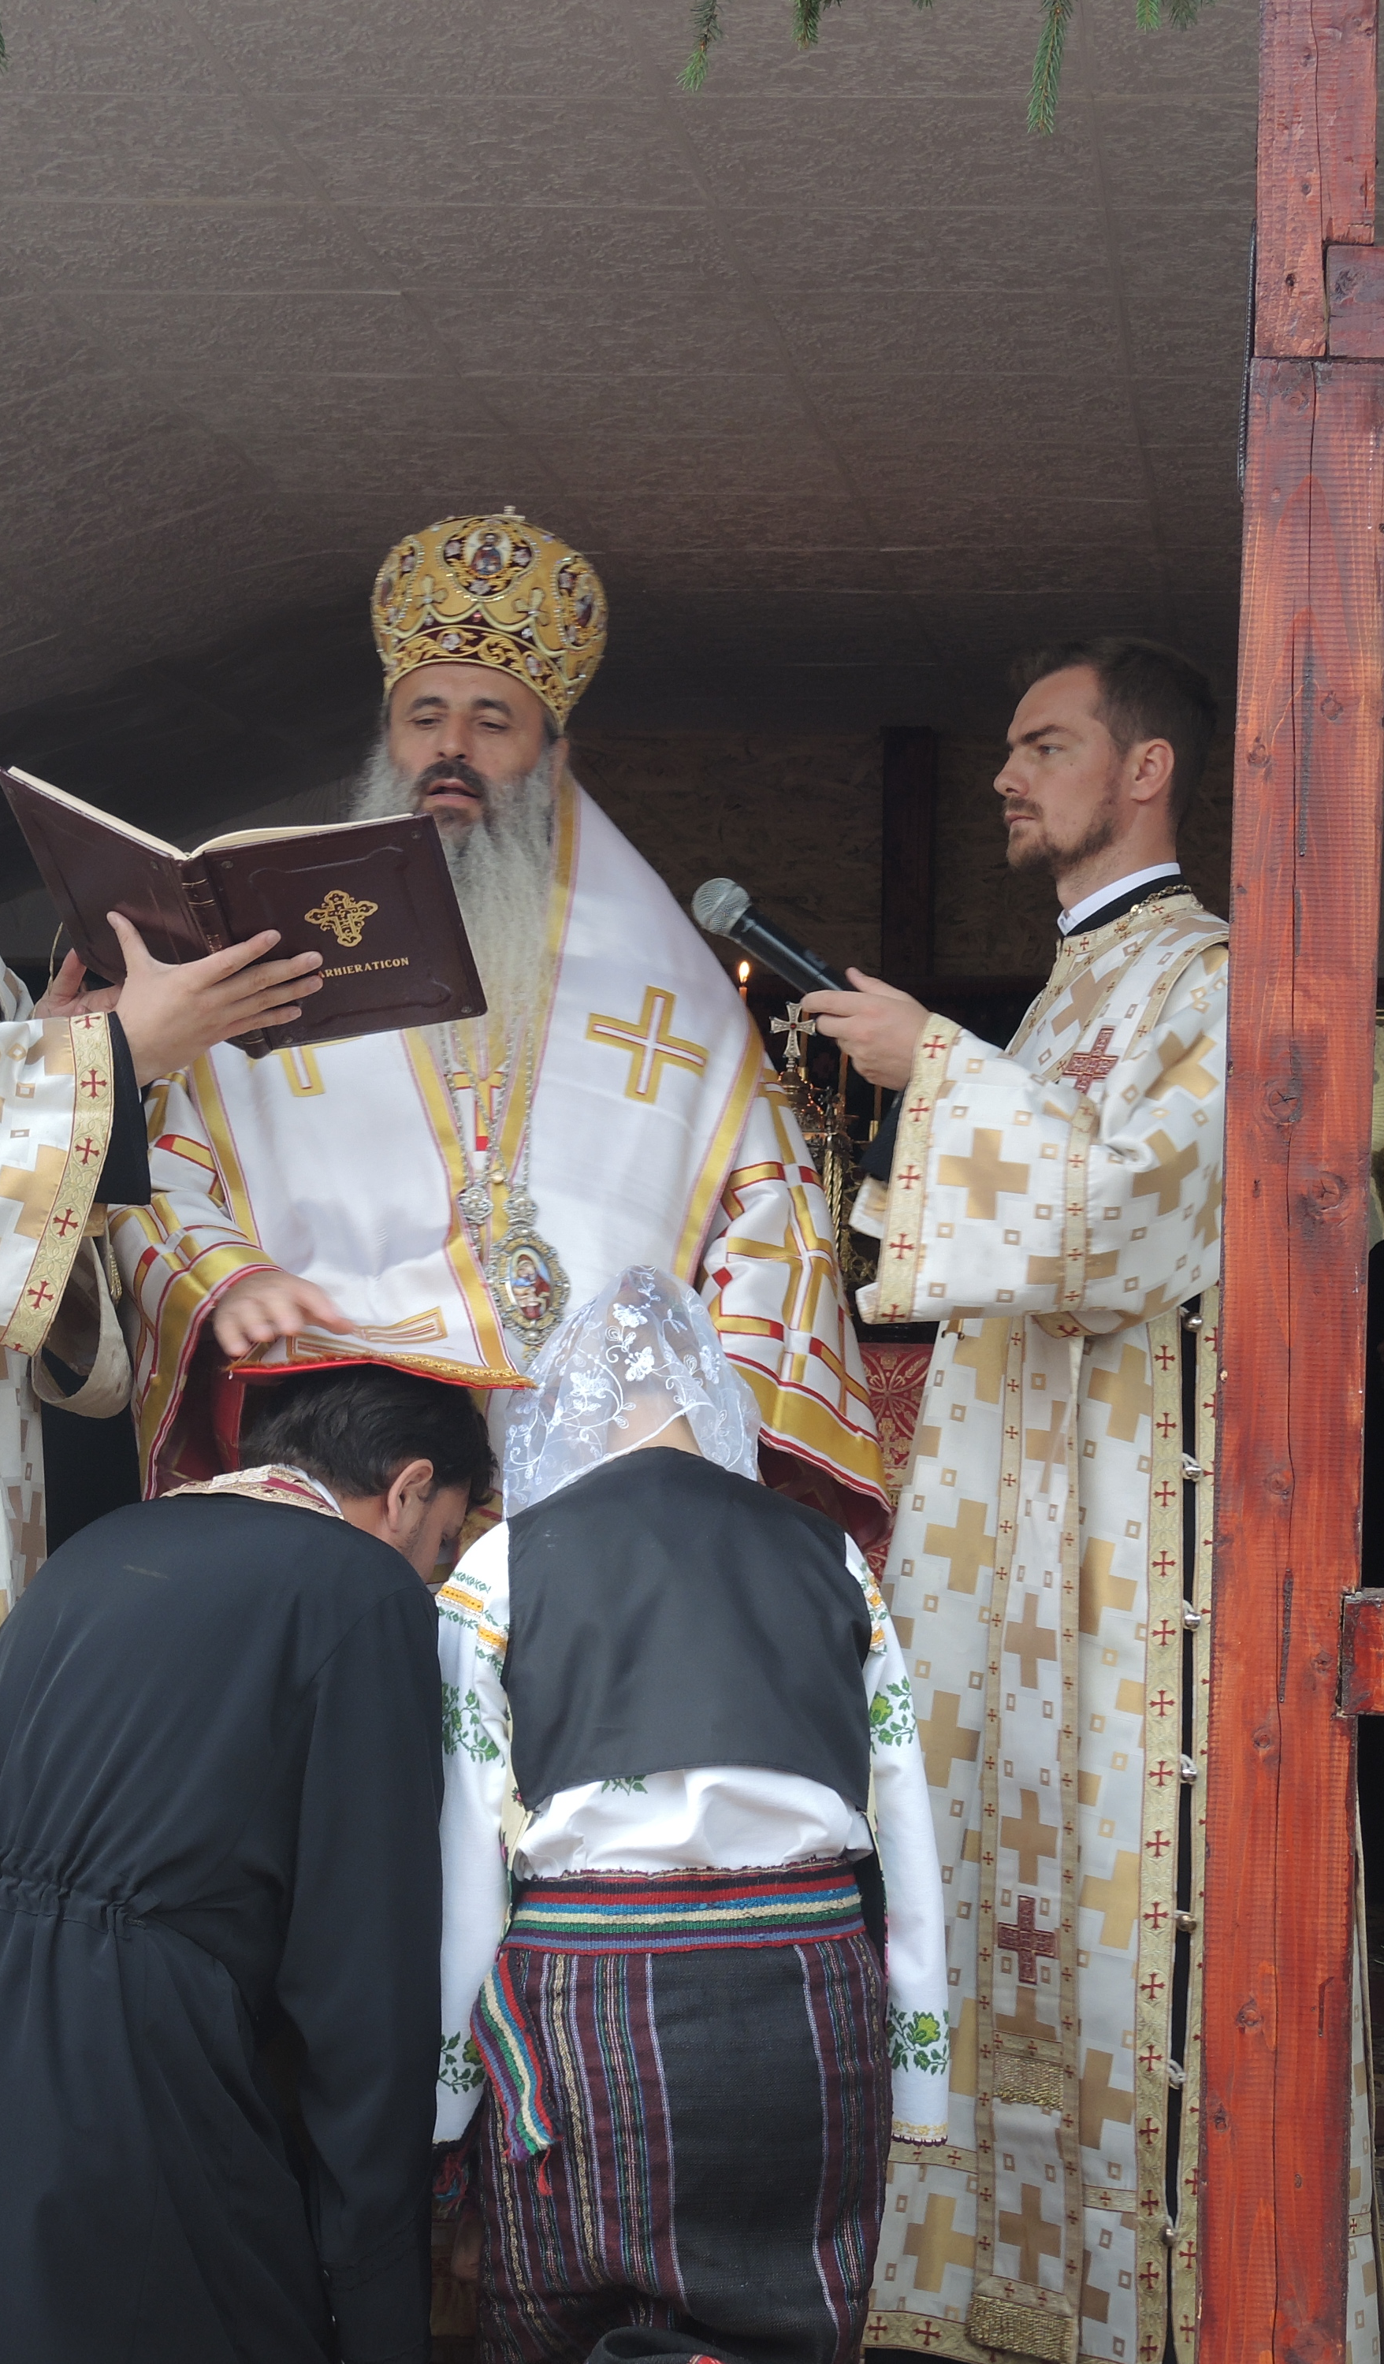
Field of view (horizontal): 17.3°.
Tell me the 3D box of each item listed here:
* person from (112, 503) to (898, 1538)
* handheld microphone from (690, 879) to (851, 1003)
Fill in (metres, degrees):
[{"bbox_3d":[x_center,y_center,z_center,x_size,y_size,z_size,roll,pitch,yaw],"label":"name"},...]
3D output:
[{"bbox_3d":[-0.195,0.268,4.430,0.750,1.840,0.580,2,-3,1],"label":"person"},{"bbox_3d":[0.103,-0.192,4.130,0.250,0.052,0.052,37,0,-9],"label":"handheld microphone"}]

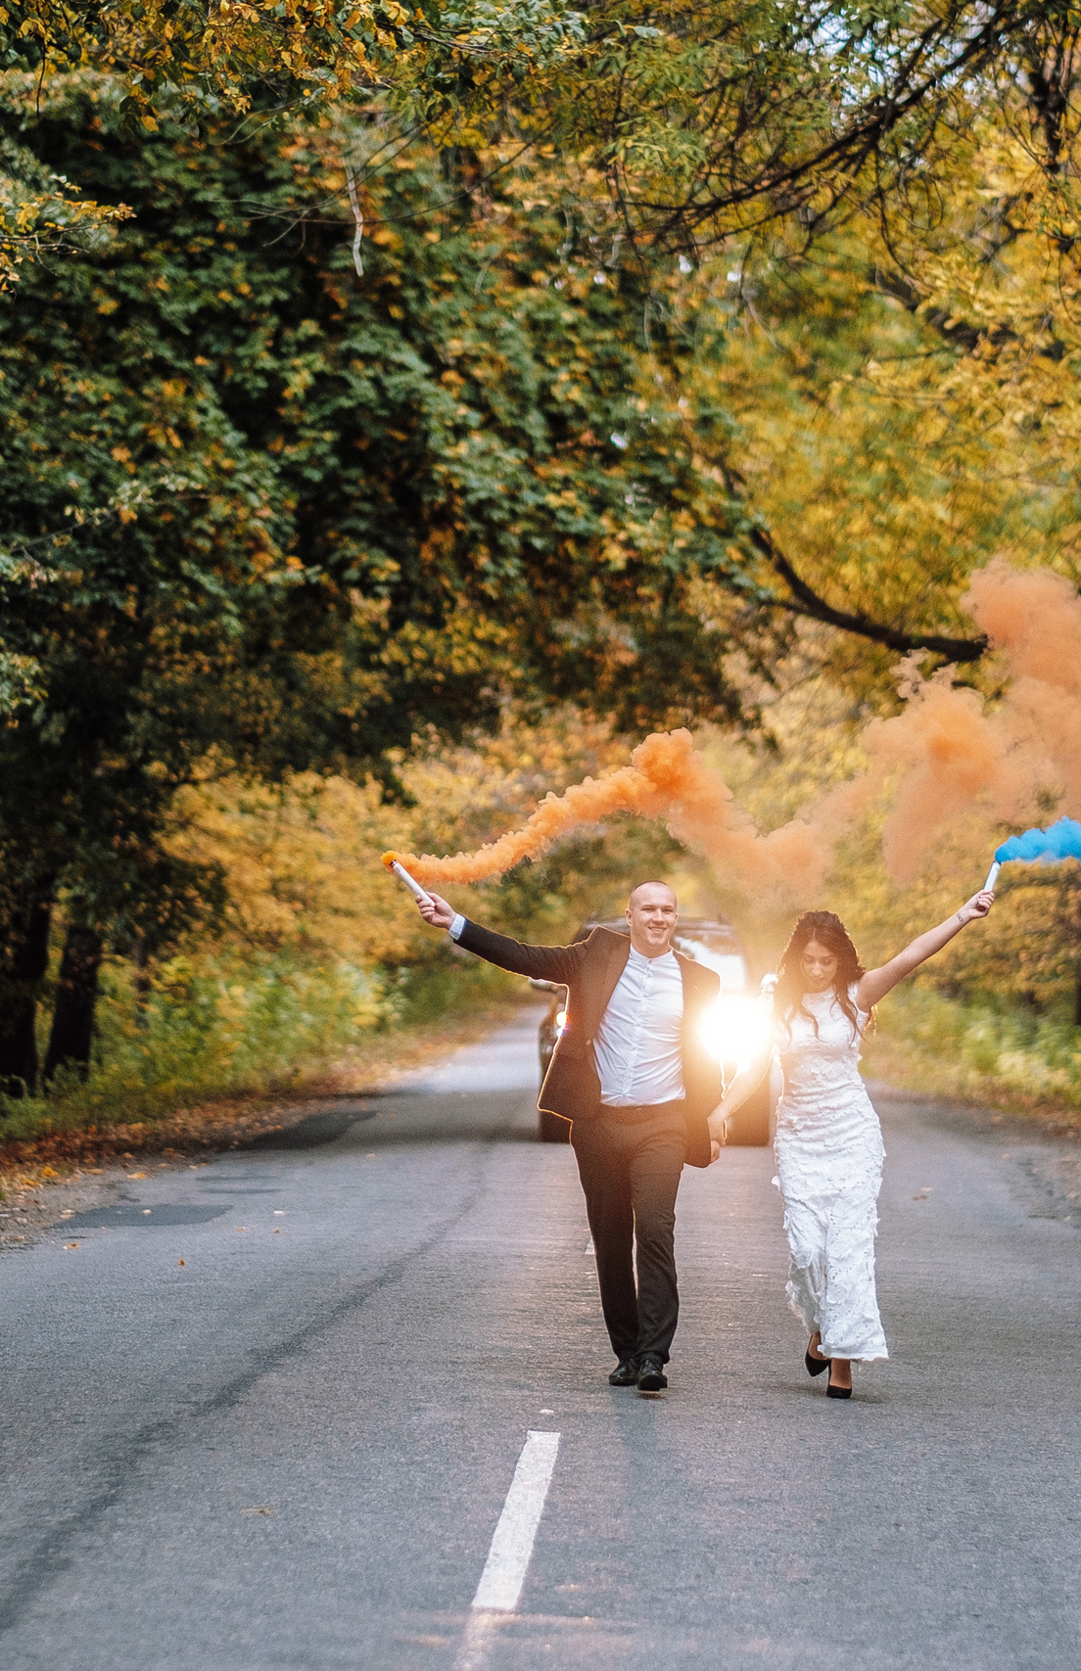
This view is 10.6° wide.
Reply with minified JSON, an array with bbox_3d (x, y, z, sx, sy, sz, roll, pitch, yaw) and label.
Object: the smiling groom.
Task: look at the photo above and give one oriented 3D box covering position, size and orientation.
[{"bbox_3d":[0.092,1.055,20.400,1.079,1.788,0.520,0,-1,2],"label":"smiling groom"}]

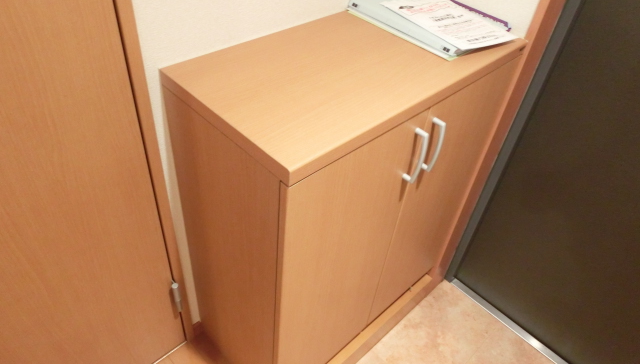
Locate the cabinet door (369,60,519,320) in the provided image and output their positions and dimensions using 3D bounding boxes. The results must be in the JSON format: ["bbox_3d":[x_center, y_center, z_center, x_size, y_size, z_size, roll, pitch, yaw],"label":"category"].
[{"bbox_3d":[0.317,0.072,1.318,0.377,0.829,0.024,-31,54,-34],"label":"cabinet door"}]

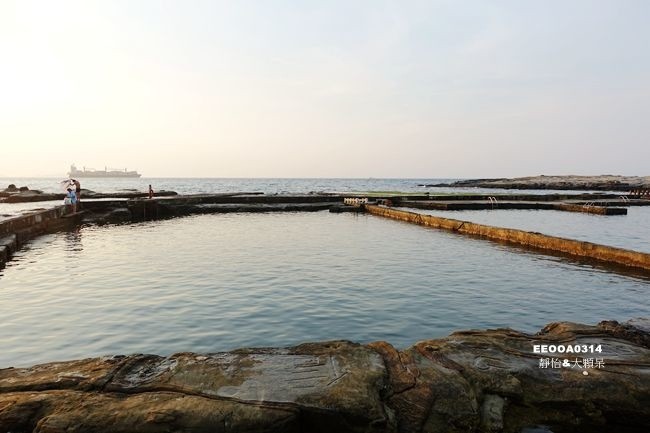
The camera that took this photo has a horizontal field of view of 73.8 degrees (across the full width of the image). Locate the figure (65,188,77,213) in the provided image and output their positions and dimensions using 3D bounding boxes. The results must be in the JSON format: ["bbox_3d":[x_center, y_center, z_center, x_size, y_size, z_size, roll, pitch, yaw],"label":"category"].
[{"bbox_3d":[-15.550,-0.967,26.500,0.550,1.500,0.500,-2,5,-20],"label":"figure"}]

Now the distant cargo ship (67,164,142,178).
[{"bbox_3d":[-569.118,-116.773,1127.644,165.000,35.490,26.000,-2,5,-19],"label":"distant cargo ship"}]

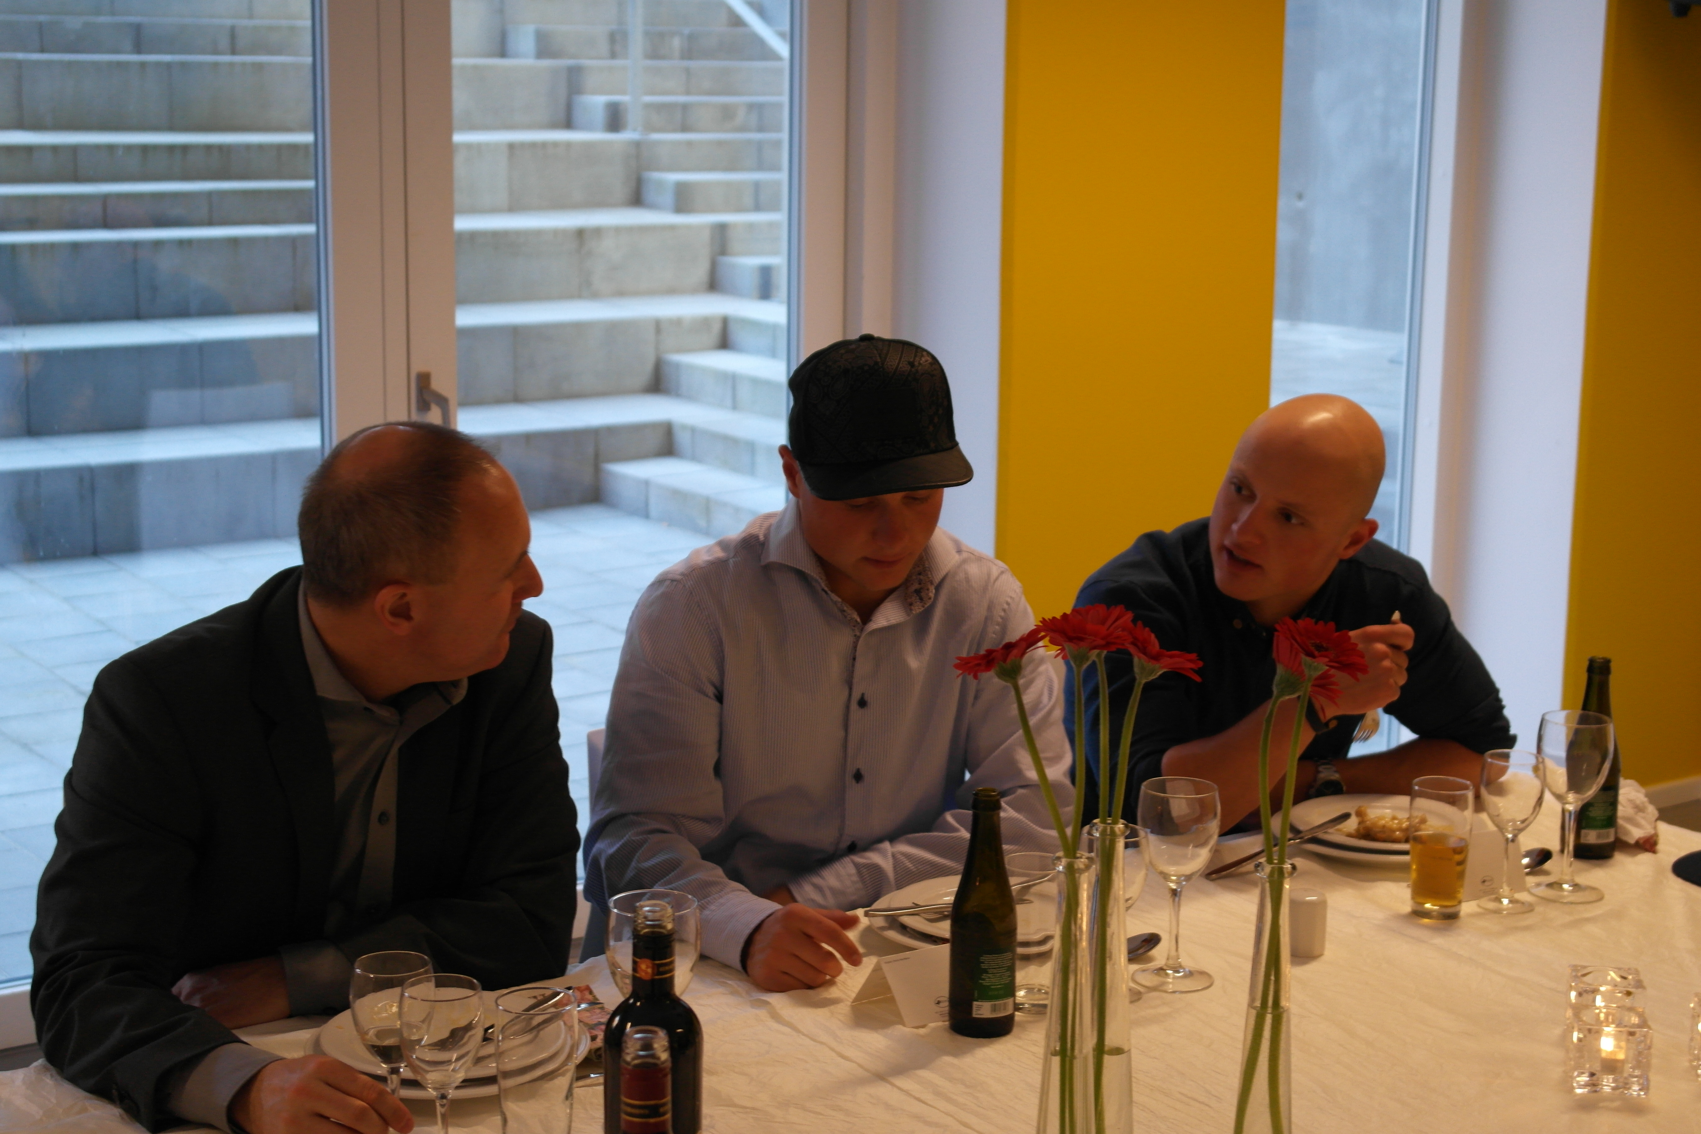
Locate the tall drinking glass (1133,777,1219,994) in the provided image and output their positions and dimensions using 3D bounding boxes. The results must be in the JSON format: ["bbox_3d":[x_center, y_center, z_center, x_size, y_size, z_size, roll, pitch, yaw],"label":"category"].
[{"bbox_3d":[0.322,0.313,2.706,0.082,0.198,0.082,1,11,0],"label":"tall drinking glass"}]

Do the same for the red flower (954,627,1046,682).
[{"bbox_3d":[0.118,0.070,2.170,0.075,0.034,0.075,-19,5,7],"label":"red flower"}]

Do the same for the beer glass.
[{"bbox_3d":[0.631,0.302,2.933,0.066,0.142,0.066,1,11,0],"label":"beer glass"}]

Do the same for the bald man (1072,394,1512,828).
[{"bbox_3d":[0.524,0.391,3.403,0.580,1.245,0.700,0,11,-3],"label":"bald man"}]

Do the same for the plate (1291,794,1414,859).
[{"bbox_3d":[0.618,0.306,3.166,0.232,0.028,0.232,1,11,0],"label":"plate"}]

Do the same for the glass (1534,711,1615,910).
[{"bbox_3d":[0.786,0.261,2.982,0.081,0.196,0.081,4,11,15],"label":"glass"}]

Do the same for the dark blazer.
[{"bbox_3d":[-0.540,0.356,2.650,0.560,0.670,0.480,-8,14,-37],"label":"dark blazer"}]

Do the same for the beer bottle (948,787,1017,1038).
[{"bbox_3d":[0.125,0.319,2.543,0.061,0.229,0.061,1,11,0],"label":"beer bottle"}]

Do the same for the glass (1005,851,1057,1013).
[{"bbox_3d":[0.176,0.351,2.612,0.065,0.142,0.065,2,11,4],"label":"glass"}]

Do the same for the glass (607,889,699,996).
[{"bbox_3d":[-0.166,0.380,2.325,0.083,0.198,0.083,1,11,0],"label":"glass"}]

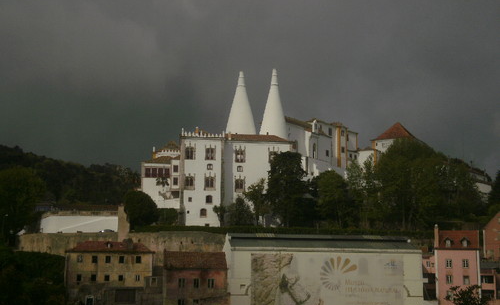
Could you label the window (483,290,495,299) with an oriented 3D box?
[{"bbox_3d":[44.390,26.444,137.000,2.300,1.600,0.300,1,-11,-5],"label":"window"}]

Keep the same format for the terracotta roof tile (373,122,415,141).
[{"bbox_3d":[52.479,-7.747,263.000,14.000,5.600,14.000,-4,-12,22],"label":"terracotta roof tile"}]

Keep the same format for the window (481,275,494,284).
[{"bbox_3d":[44.222,23.655,137.000,2.400,1.400,0.300,1,-11,-5],"label":"window"}]

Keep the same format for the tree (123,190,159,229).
[{"bbox_3d":[-23.782,12.380,160.000,7.400,8.500,7.400,0,-11,0],"label":"tree"}]

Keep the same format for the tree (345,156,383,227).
[{"bbox_3d":[25.178,8.796,162.000,7.600,15.500,7.600,0,-11,0],"label":"tree"}]

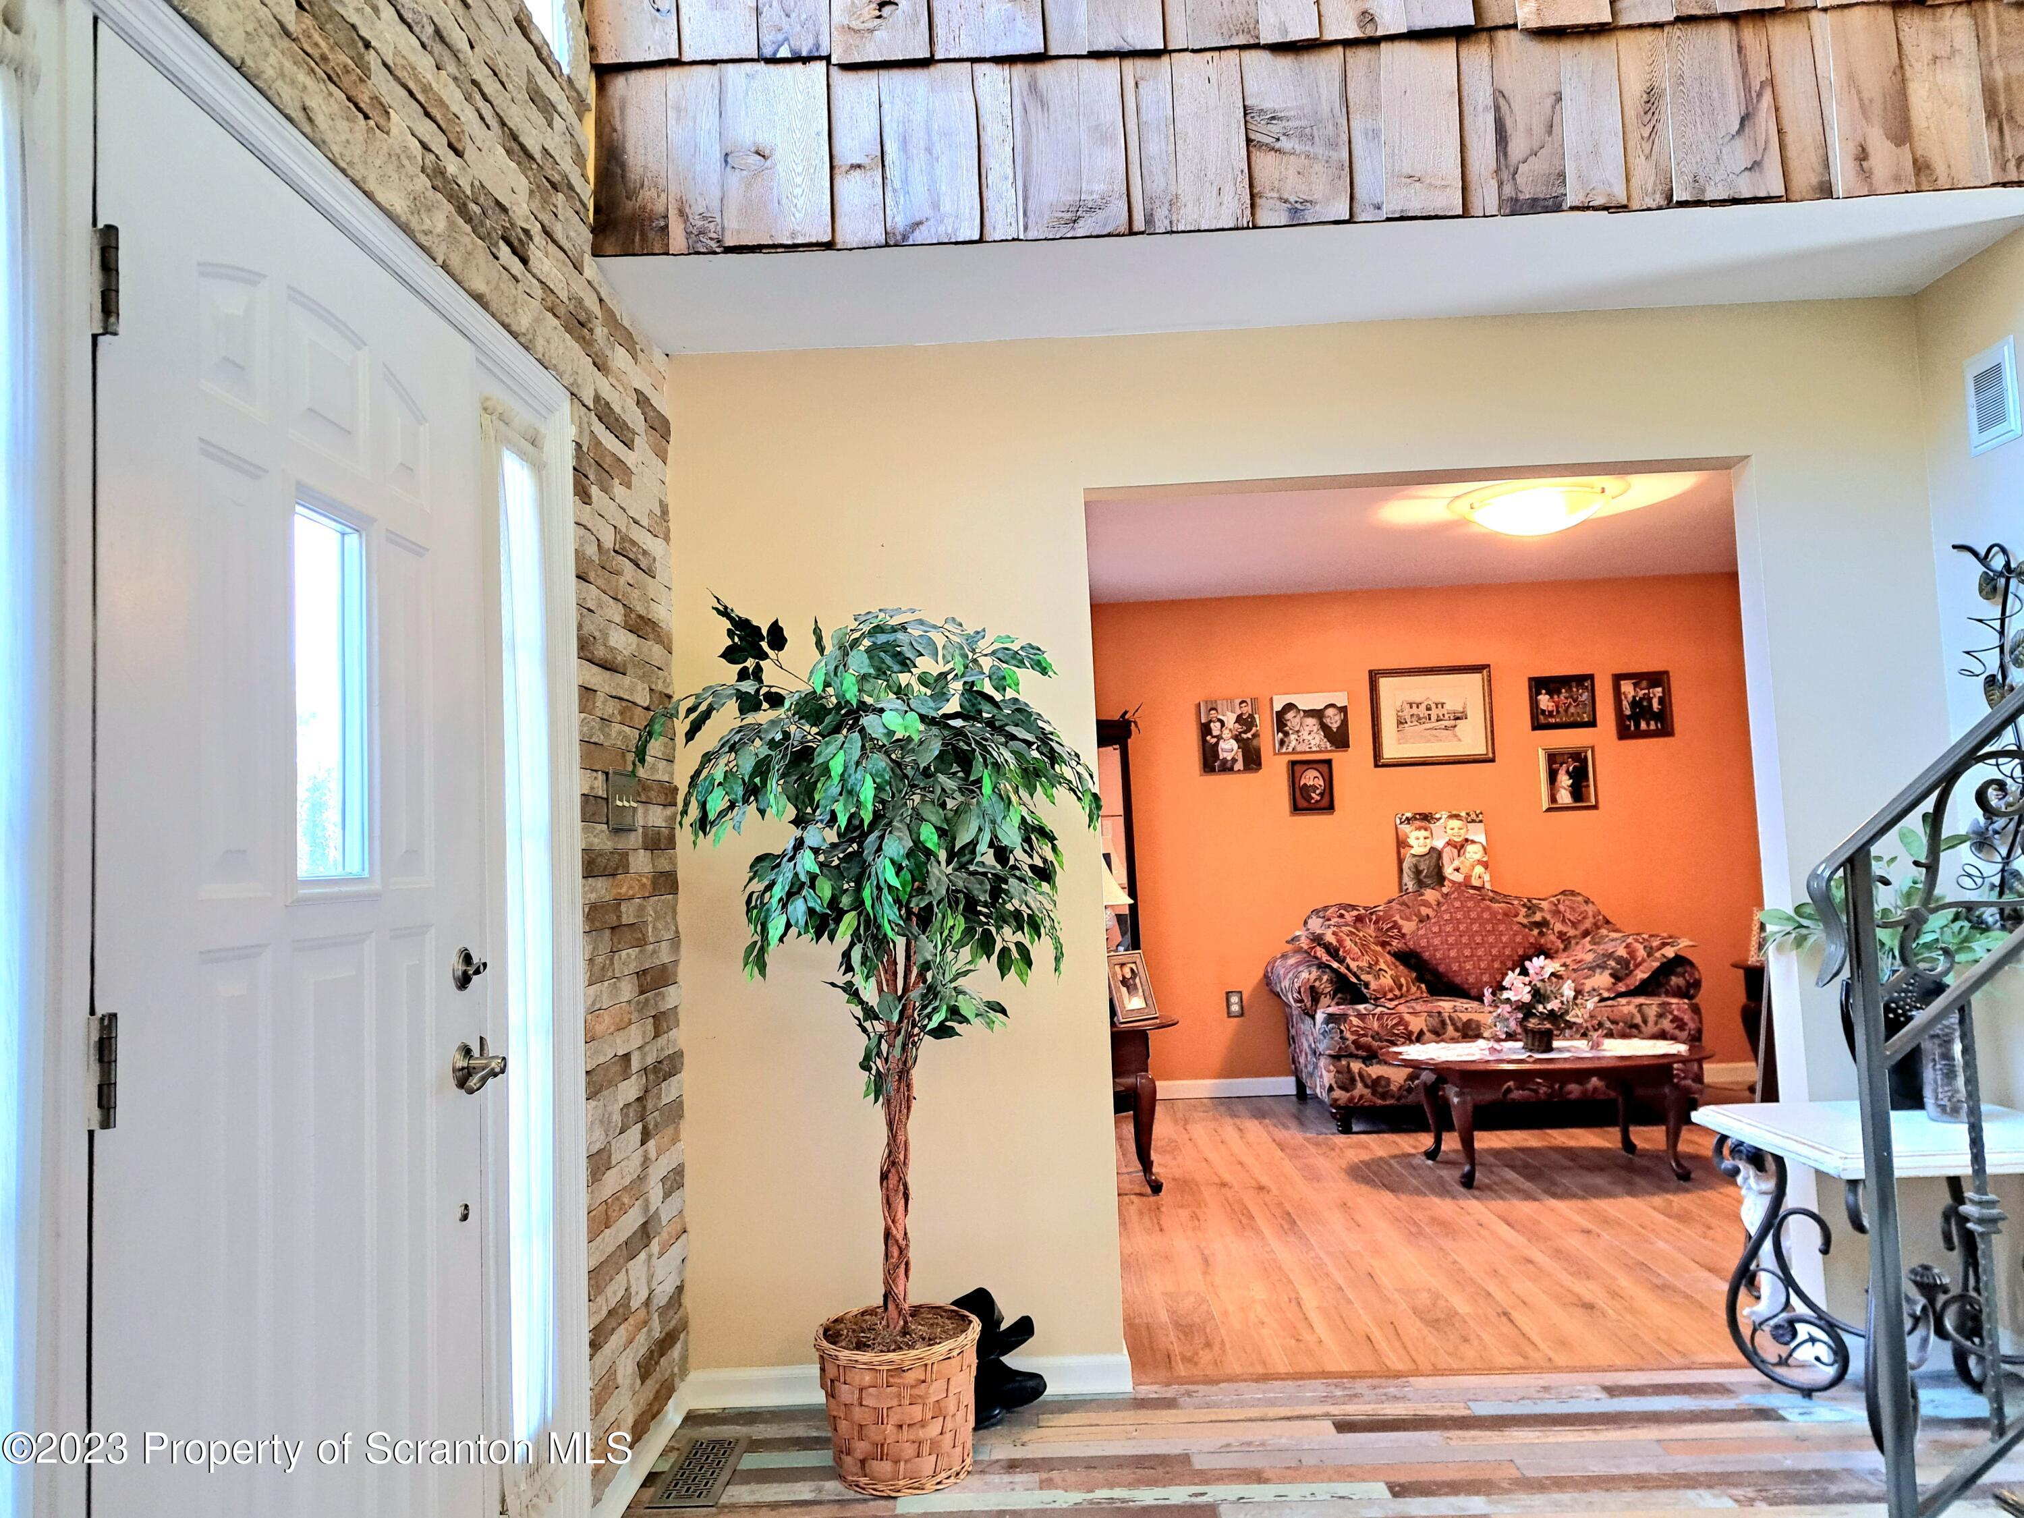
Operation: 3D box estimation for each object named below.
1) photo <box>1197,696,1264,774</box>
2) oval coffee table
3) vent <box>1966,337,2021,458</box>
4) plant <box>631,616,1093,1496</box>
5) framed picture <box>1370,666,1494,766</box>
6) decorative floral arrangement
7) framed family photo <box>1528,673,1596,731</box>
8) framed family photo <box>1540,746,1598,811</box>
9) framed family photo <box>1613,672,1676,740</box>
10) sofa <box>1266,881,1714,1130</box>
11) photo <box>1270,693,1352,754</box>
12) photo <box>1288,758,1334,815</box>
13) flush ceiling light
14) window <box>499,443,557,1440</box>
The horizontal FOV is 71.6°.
[{"bbox_3d":[1.067,-0.109,6.836,0.286,0.351,0.033,-2,-4,2],"label":"photo"},{"bbox_3d":[1.942,1.276,5.073,1.170,0.420,0.660,-2,-4,1],"label":"oval coffee table"},{"bbox_3d":[2.097,-0.773,3.009,0.018,0.213,0.155,-2,-4,2],"label":"vent"},{"bbox_3d":[-0.274,0.544,2.830,0.920,1.750,0.820,-2,-4,2],"label":"plant"},{"bbox_3d":[2.039,-0.205,6.814,0.582,0.476,0.030,-2,-4,2],"label":"framed picture"},{"bbox_3d":[1.932,0.897,5.159,0.390,0.350,0.360,-2,-4,1],"label":"decorative floral arrangement"},{"bbox_3d":[2.668,-0.271,6.802,0.312,0.261,0.025,-2,-4,2],"label":"framed family photo"},{"bbox_3d":[2.687,0.096,6.778,0.263,0.309,0.025,-2,-4,2],"label":"framed family photo"},{"bbox_3d":[3.052,-0.256,6.790,0.272,0.317,0.025,-2,-4,2],"label":"framed family photo"},{"bbox_3d":[2.058,1.072,6.267,1.760,0.980,0.910,-2,-4,1],"label":"sofa"},{"bbox_3d":[1.469,-0.177,6.877,0.356,0.280,0.030,-2,-4,1],"label":"photo"},{"bbox_3d":[1.471,0.134,6.859,0.203,0.254,0.025,-2,-4,1],"label":"photo"},{"bbox_3d":[1.856,-0.881,4.968,0.625,0.165,0.625,-2,-4,1],"label":"flush ceiling light"},{"bbox_3d":[-0.852,0.308,2.452,0.040,1.680,0.190,-2,-4,2],"label":"window"}]

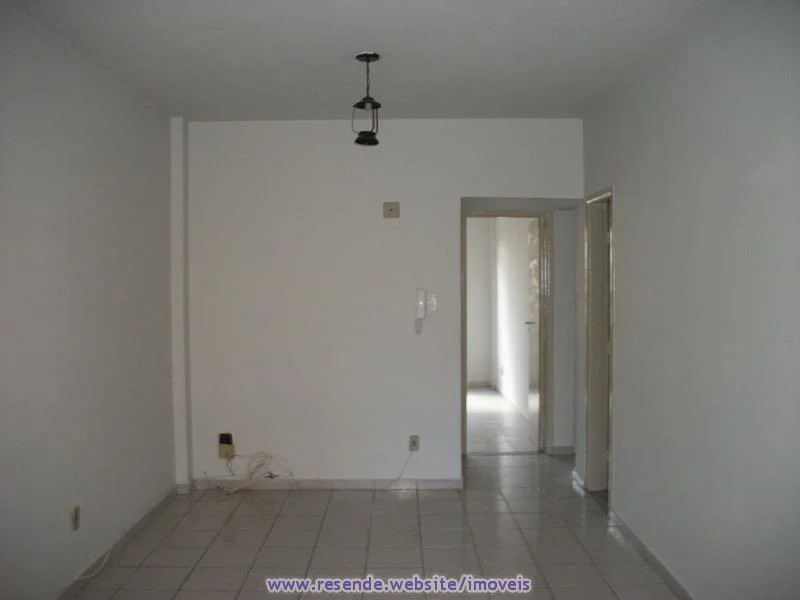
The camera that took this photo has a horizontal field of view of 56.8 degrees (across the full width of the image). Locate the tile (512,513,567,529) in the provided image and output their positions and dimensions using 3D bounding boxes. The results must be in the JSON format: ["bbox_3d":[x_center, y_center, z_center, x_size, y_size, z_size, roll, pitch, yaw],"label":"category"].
[{"bbox_3d":[0.895,1.417,4.721,0.302,0.010,0.298,0,1,0],"label":"tile"}]

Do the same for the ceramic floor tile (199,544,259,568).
[{"bbox_3d":[-0.963,1.452,4.166,0.307,0.010,0.285,0,2,0],"label":"ceramic floor tile"}]

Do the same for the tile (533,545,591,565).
[{"bbox_3d":[0.903,1.441,4.168,0.307,0.010,0.285,0,2,0],"label":"tile"}]

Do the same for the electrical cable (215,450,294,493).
[{"bbox_3d":[-1.059,1.246,5.342,0.573,0.294,0.079,0,2,0],"label":"electrical cable"}]

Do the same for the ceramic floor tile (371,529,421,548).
[{"bbox_3d":[-0.027,1.420,4.396,0.305,0.008,0.298,0,2,0],"label":"ceramic floor tile"}]

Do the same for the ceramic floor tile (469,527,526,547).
[{"bbox_3d":[0.588,1.426,4.423,0.302,0.010,0.298,0,1,0],"label":"ceramic floor tile"}]

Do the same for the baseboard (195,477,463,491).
[{"bbox_3d":[-0.534,1.364,5.474,2.000,0.082,0.012,0,1,0],"label":"baseboard"}]

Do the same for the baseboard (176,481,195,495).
[{"bbox_3d":[-1.579,1.376,5.381,0.104,0.075,0.015,0,1,0],"label":"baseboard"}]

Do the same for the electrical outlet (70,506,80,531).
[{"bbox_3d":[-1.583,1.067,3.612,0.014,0.112,0.073,-1,1,0],"label":"electrical outlet"}]

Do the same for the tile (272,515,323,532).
[{"bbox_3d":[-0.635,1.406,4.671,0.300,0.010,0.300,-1,1,0],"label":"tile"}]

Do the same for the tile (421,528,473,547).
[{"bbox_3d":[0.279,1.418,4.397,0.305,0.008,0.298,0,2,0],"label":"tile"}]

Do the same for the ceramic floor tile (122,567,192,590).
[{"bbox_3d":[-1.238,1.431,3.760,0.300,0.010,0.300,-1,1,0],"label":"ceramic floor tile"}]

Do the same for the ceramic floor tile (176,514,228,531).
[{"bbox_3d":[-1.241,1.411,4.669,0.300,0.010,0.300,-1,1,0],"label":"ceramic floor tile"}]

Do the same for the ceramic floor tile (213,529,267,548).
[{"bbox_3d":[-0.947,1.425,4.394,0.305,0.008,0.298,0,2,0],"label":"ceramic floor tile"}]

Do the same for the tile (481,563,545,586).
[{"bbox_3d":[0.580,1.414,3.767,0.300,0.010,0.300,-1,1,0],"label":"tile"}]

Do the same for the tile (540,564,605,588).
[{"bbox_3d":[0.897,1.437,3.829,0.302,0.010,0.298,0,1,0],"label":"tile"}]

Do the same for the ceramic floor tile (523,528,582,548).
[{"bbox_3d":[0.902,1.430,4.457,0.307,0.010,0.285,0,2,0],"label":"ceramic floor tile"}]

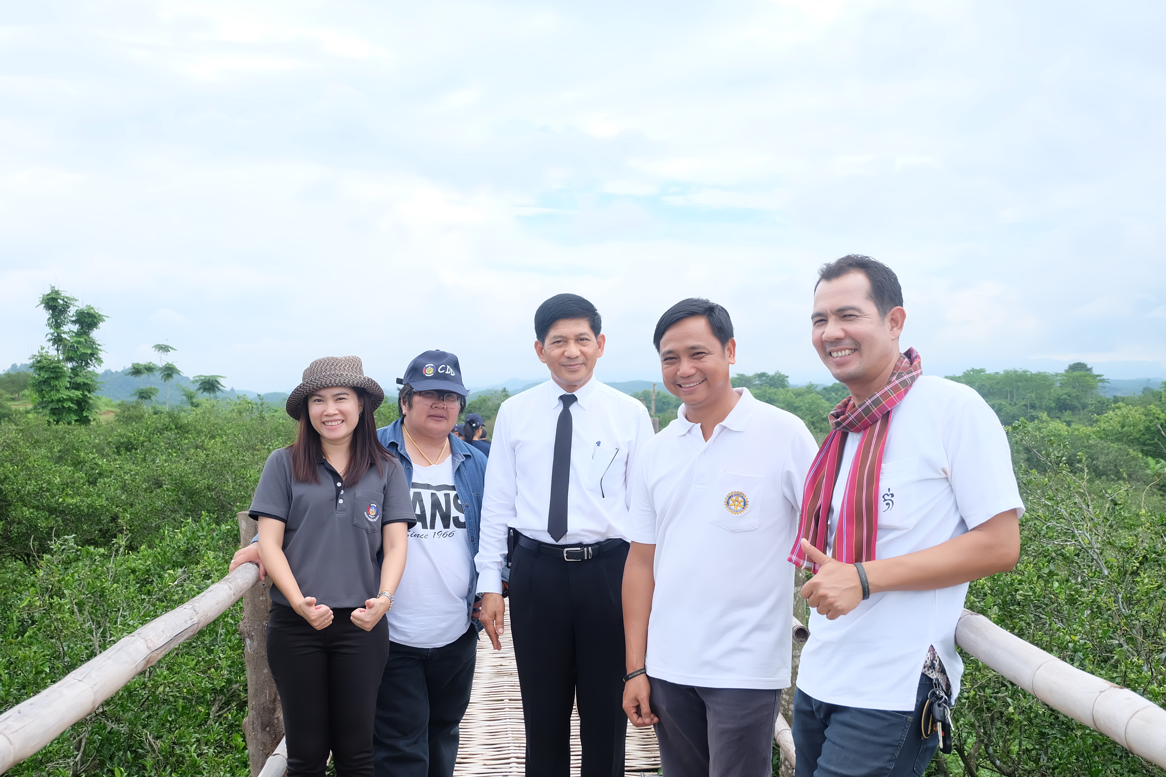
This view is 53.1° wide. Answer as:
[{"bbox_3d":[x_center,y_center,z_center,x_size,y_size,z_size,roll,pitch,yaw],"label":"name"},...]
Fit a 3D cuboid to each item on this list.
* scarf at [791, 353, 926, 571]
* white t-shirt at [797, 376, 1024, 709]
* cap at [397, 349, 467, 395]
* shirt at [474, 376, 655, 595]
[{"bbox_3d":[0.497,0.130,2.130,0.270,0.410,0.250,0,0,-33],"label":"scarf"},{"bbox_3d":[0.620,0.289,2.200,0.340,0.630,0.480,0,0,-33],"label":"white t-shirt"},{"bbox_3d":[-0.420,-0.043,3.270,0.180,0.135,0.260,0,6,-29],"label":"cap"},{"bbox_3d":[-0.028,0.254,3.100,0.520,0.580,0.270,0,0,0],"label":"shirt"}]

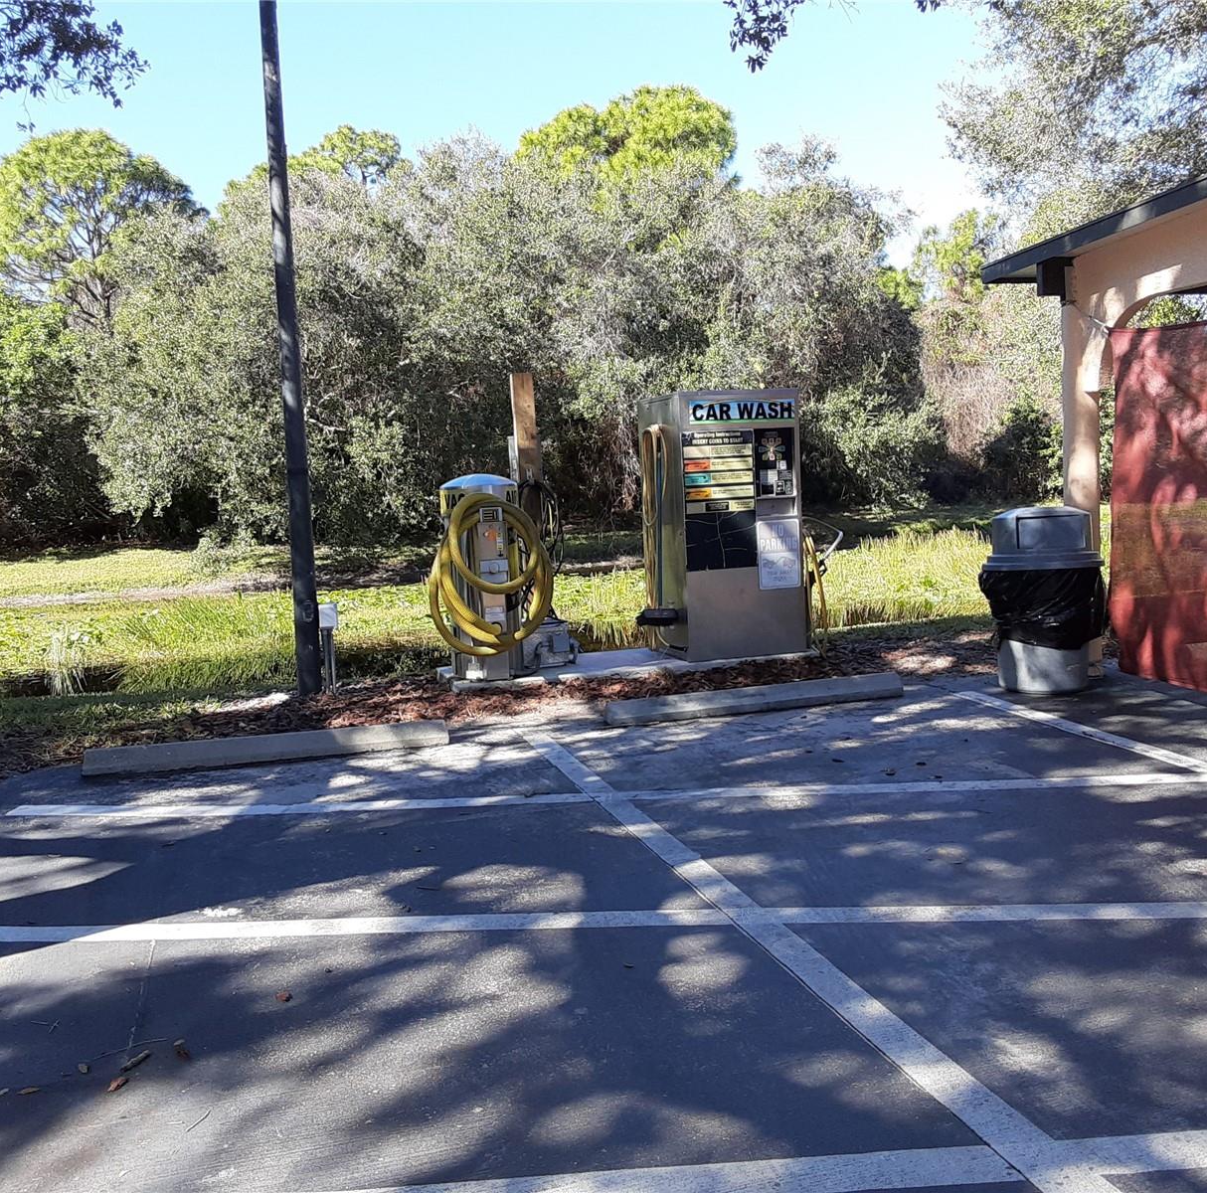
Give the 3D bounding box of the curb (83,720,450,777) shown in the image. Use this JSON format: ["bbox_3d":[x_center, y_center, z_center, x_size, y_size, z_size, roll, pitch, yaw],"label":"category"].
[{"bbox_3d":[-1.707,0.770,6.395,1.814,0.110,0.150,-3,7,-16],"label":"curb"}]

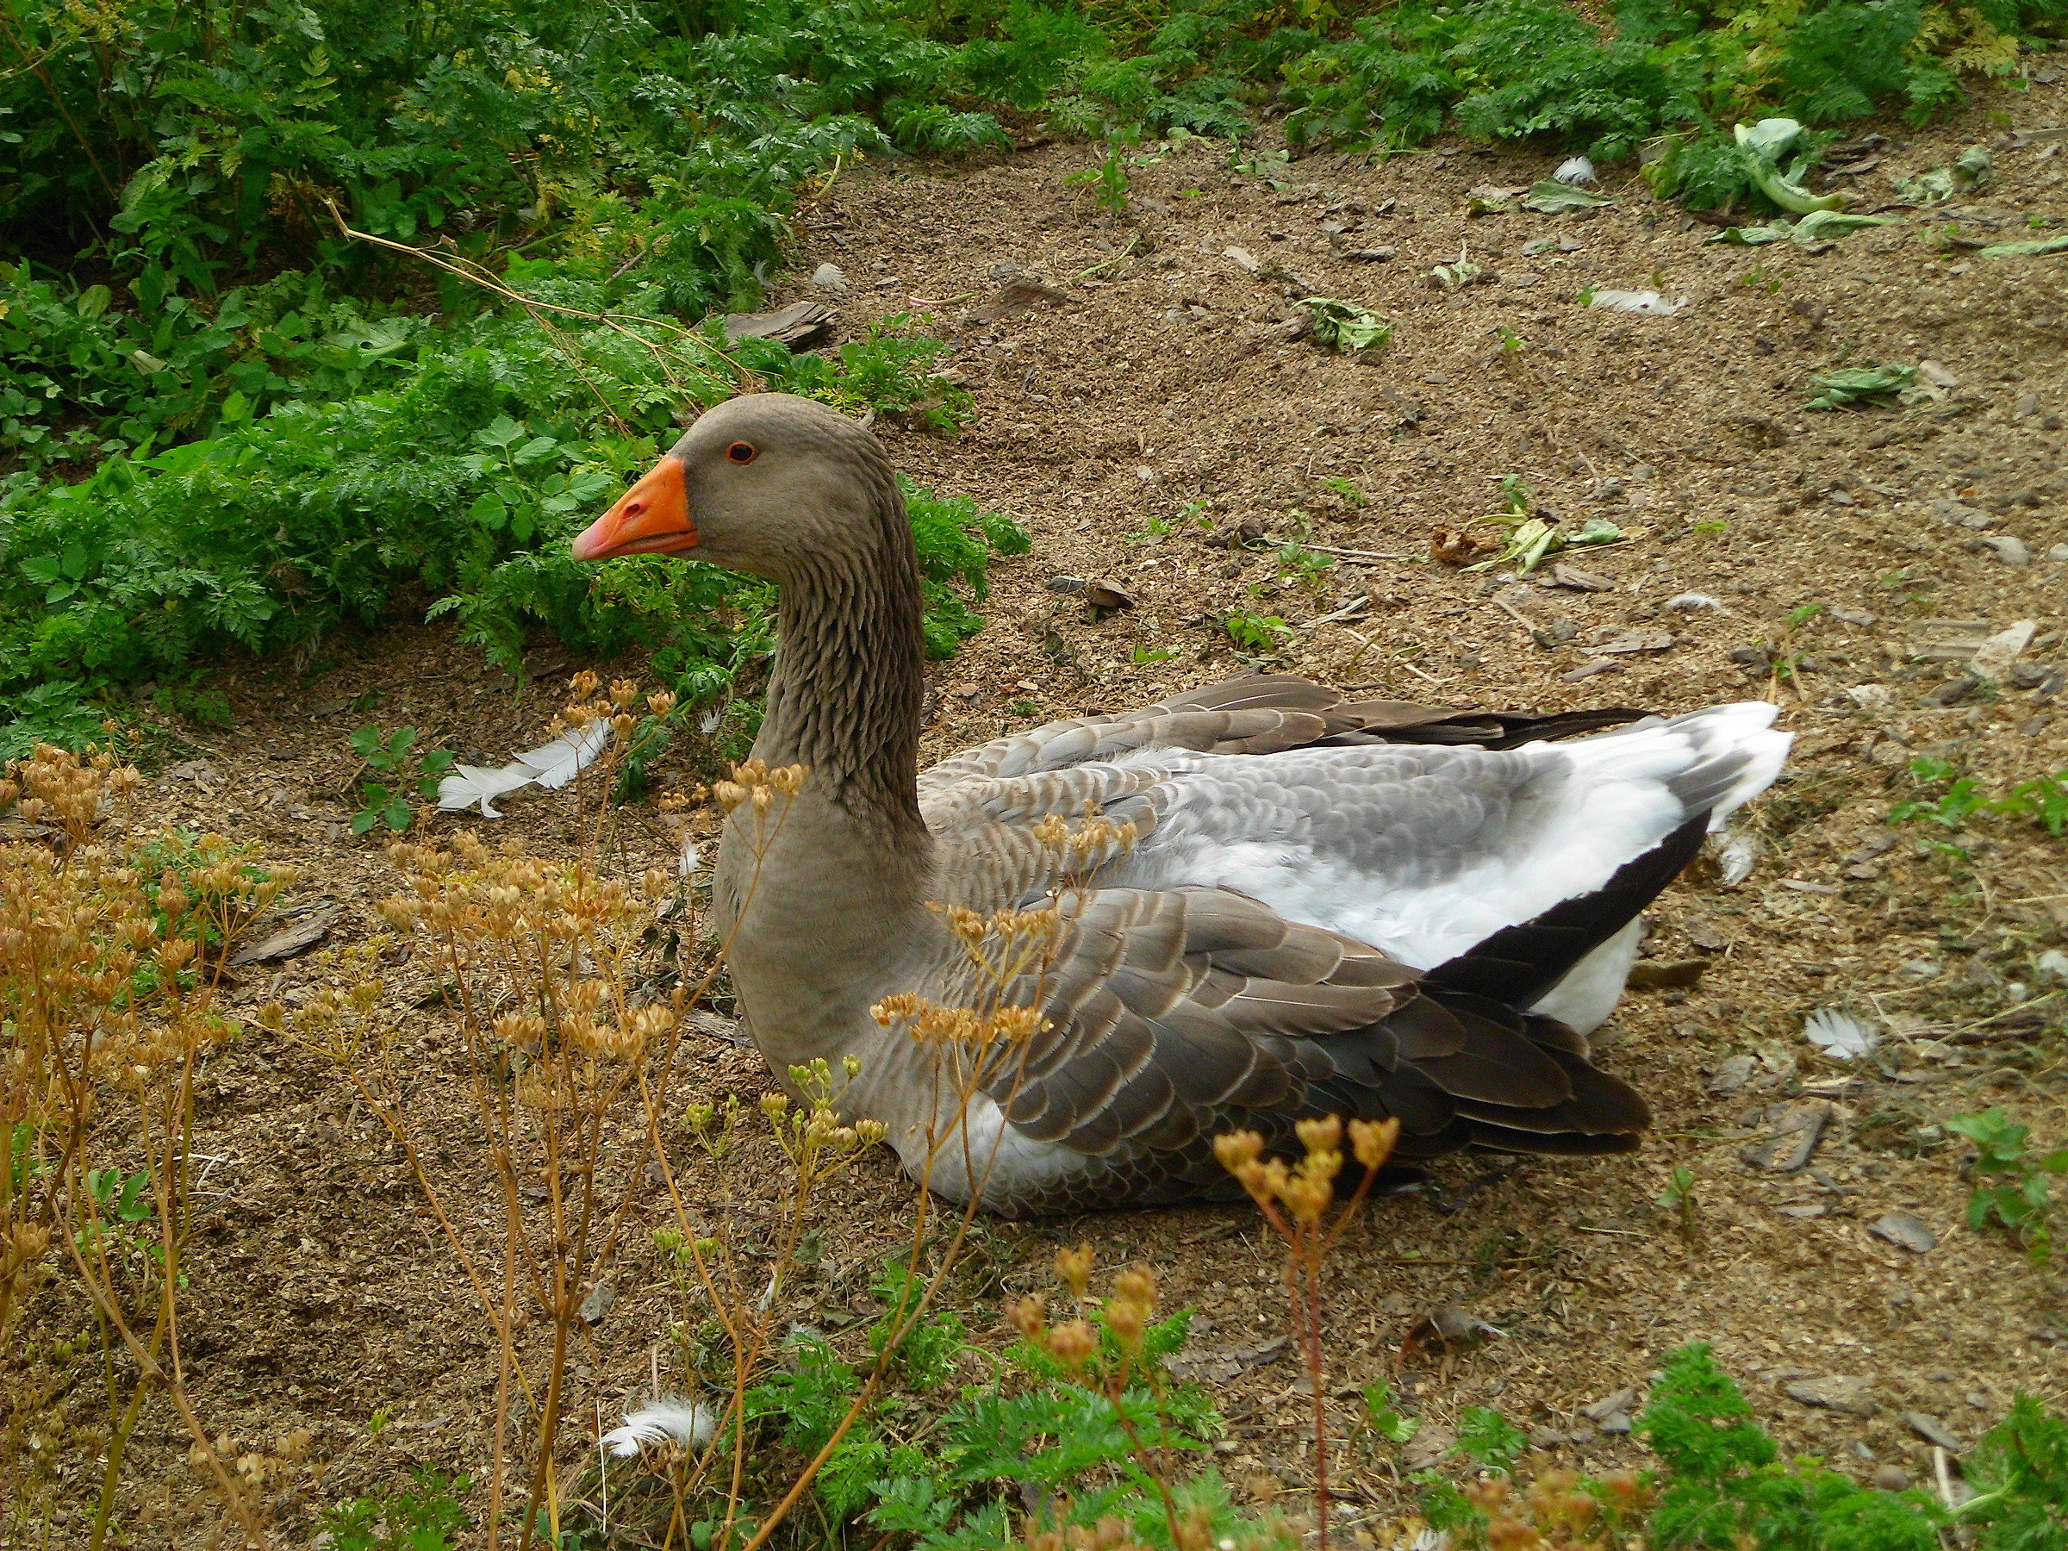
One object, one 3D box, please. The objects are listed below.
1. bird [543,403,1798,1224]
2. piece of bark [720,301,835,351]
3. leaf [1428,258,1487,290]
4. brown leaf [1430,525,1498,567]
[{"bbox_3d":[0.085,-0.022,2.154,0.623,0.397,0.296,-7,27,-13],"label":"bird"},{"bbox_3d":[-0.191,-0.335,3.260,0.095,0.029,0.055,-15,29,-29],"label":"piece of bark"},{"bbox_3d":[0.323,-0.383,3.329,0.041,0.015,0.035,0,26,0],"label":"leaf"},{"bbox_3d":[0.282,-0.151,2.850,0.043,0.018,0.029,0,26,0],"label":"brown leaf"}]

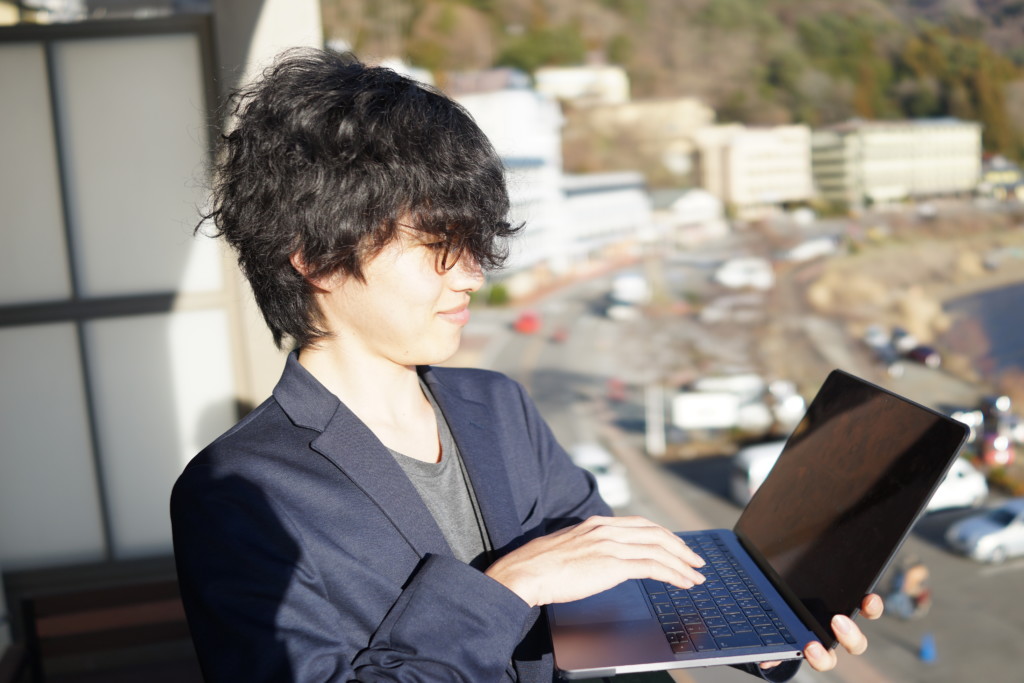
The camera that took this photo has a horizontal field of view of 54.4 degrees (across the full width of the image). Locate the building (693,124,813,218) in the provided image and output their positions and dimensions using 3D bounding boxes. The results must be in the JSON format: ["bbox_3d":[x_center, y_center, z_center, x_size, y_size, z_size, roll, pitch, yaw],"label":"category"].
[{"bbox_3d":[55.753,-39.950,230.062,24.000,18.500,14.000,-8,10,-27],"label":"building"}]

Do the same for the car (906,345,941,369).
[{"bbox_3d":[31.826,1.160,77.000,1.700,1.500,4.100,-6,9,-12],"label":"car"}]

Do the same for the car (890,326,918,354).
[{"bbox_3d":[32.327,-0.082,82.000,1.700,1.500,4.000,-4,9,-5],"label":"car"}]

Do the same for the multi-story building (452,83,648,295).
[{"bbox_3d":[-0.456,-20.481,128.712,16.000,22.000,52.000,2,11,31],"label":"multi-story building"}]

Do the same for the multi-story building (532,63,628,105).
[{"bbox_3d":[20.593,-75.854,295.000,27.000,11.000,13.000,-5,9,-8],"label":"multi-story building"}]

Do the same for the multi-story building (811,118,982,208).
[{"bbox_3d":[100.852,-47.055,263.970,43.000,20.000,16.000,-7,10,-23],"label":"multi-story building"}]

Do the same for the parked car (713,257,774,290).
[{"bbox_3d":[20.230,-5.986,87.000,4.700,1.600,1.800,3,11,34],"label":"parked car"}]

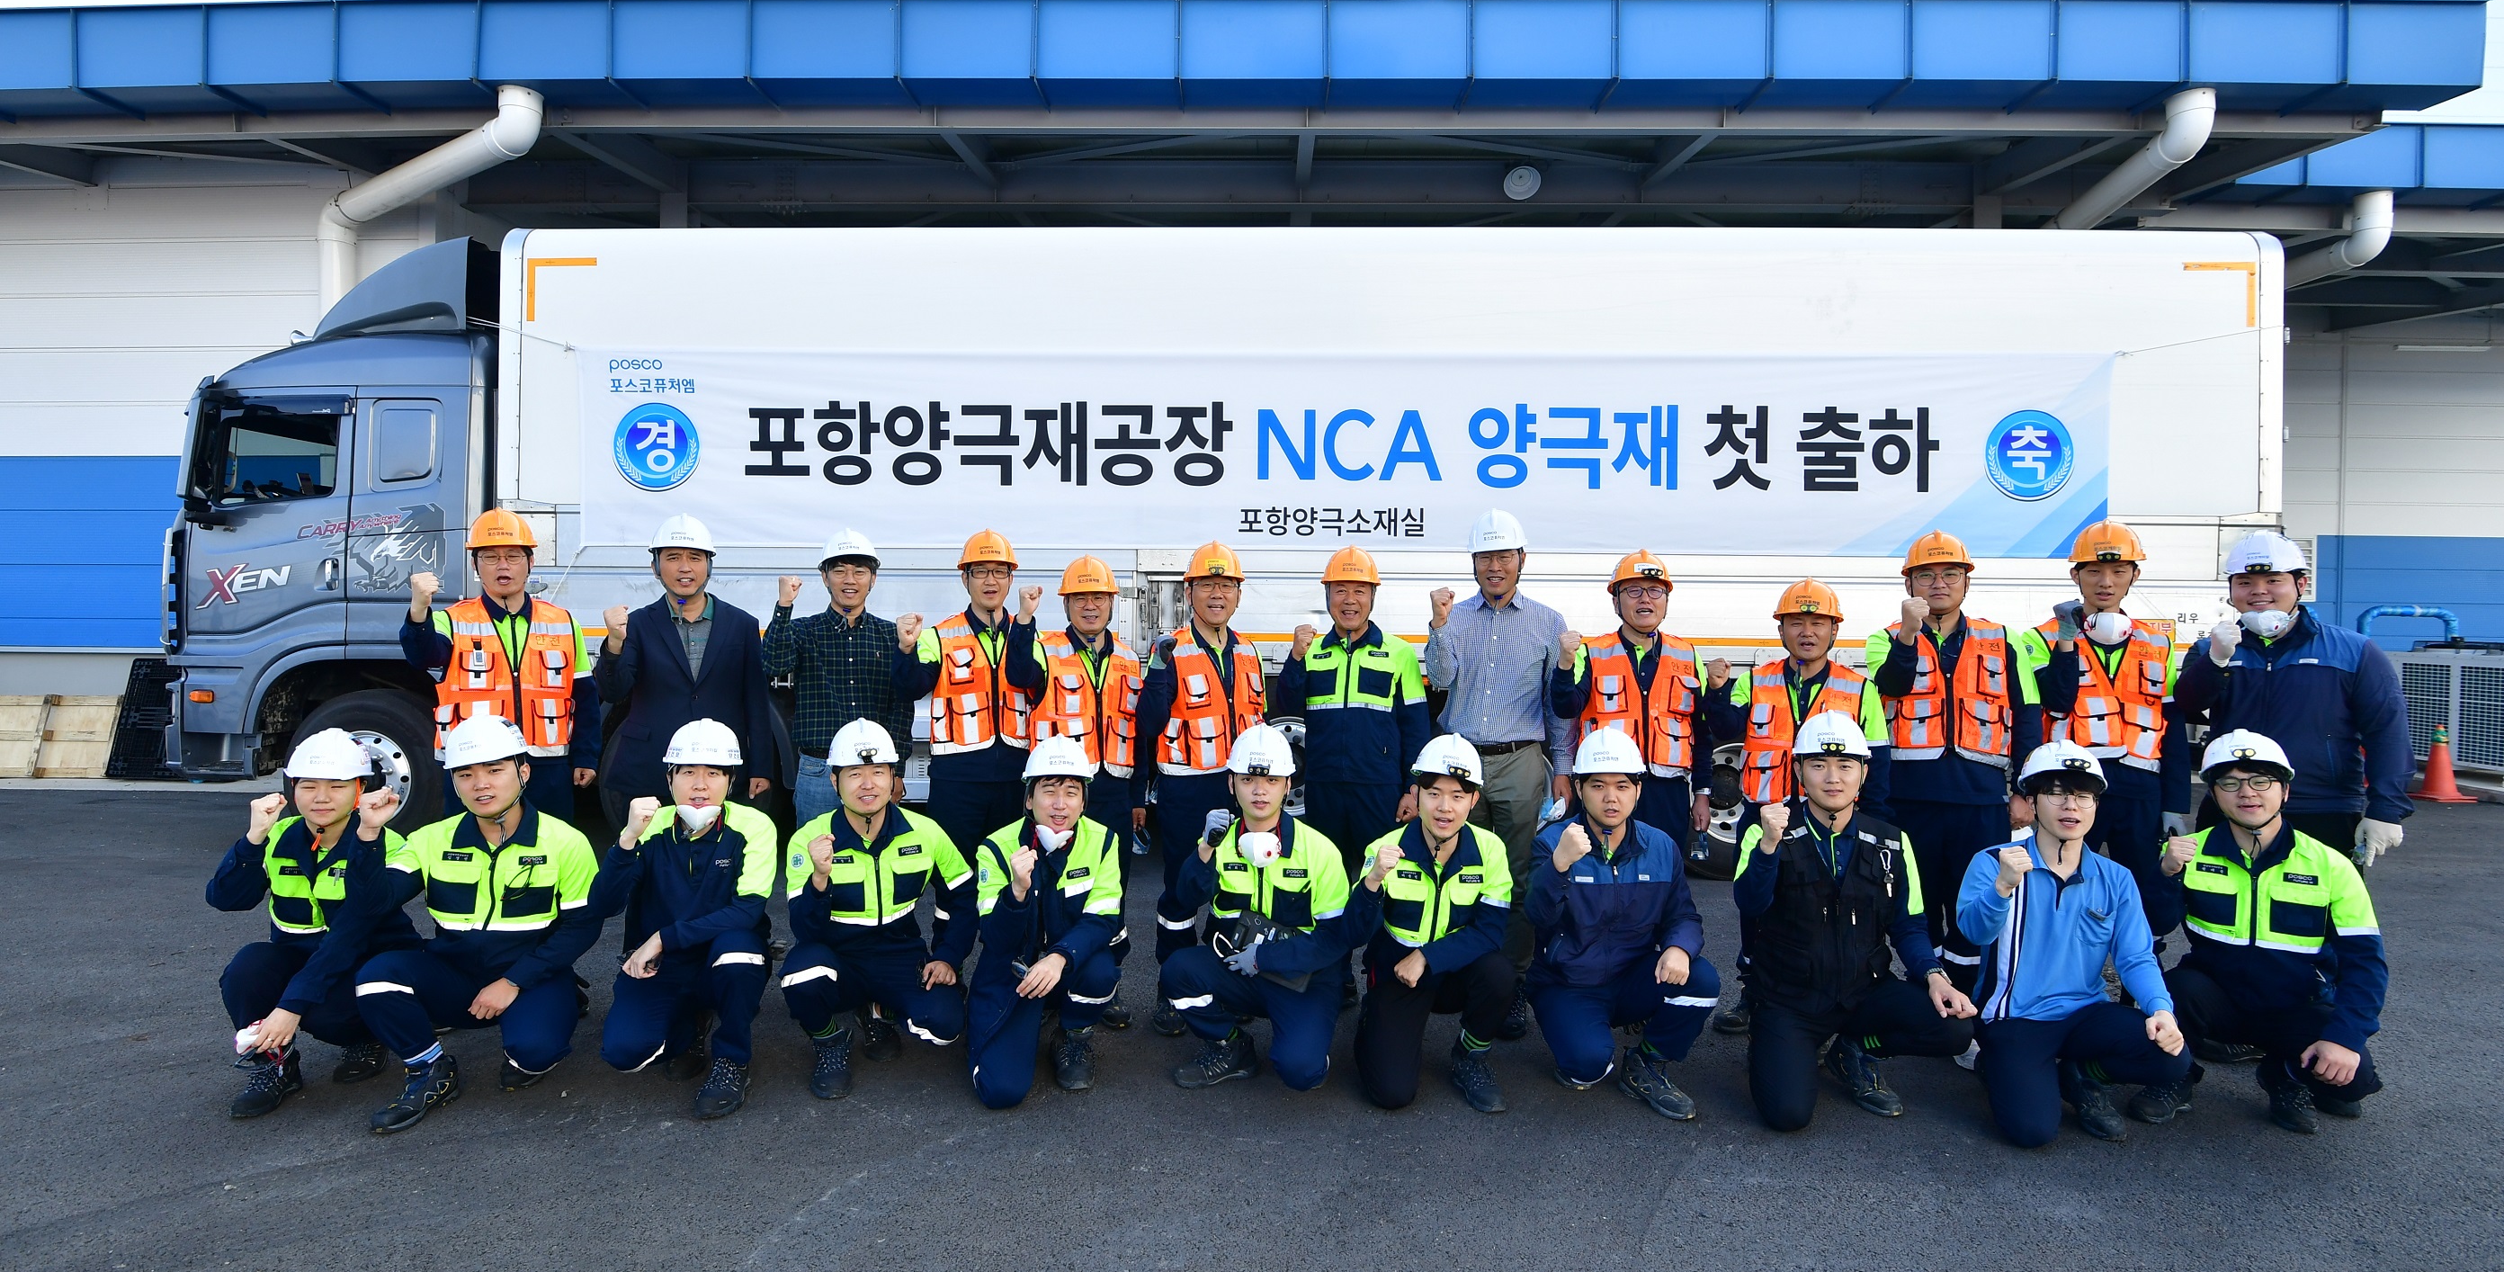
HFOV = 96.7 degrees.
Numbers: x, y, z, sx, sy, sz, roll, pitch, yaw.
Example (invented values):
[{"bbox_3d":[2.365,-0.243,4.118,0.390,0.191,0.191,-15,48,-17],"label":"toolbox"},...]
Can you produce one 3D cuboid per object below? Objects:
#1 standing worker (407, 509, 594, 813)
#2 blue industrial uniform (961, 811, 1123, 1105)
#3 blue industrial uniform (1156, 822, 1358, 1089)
[{"bbox_3d":[-2.676,0.472,4.000,0.580,1.850,0.400,1,-1,-30],"label":"standing worker"},{"bbox_3d":[-0.665,0.990,3.590,0.500,0.820,0.660,0,0,-6],"label":"blue industrial uniform"},{"bbox_3d":[0.022,0.998,3.640,0.630,0.840,0.550,0,-1,8],"label":"blue industrial uniform"}]

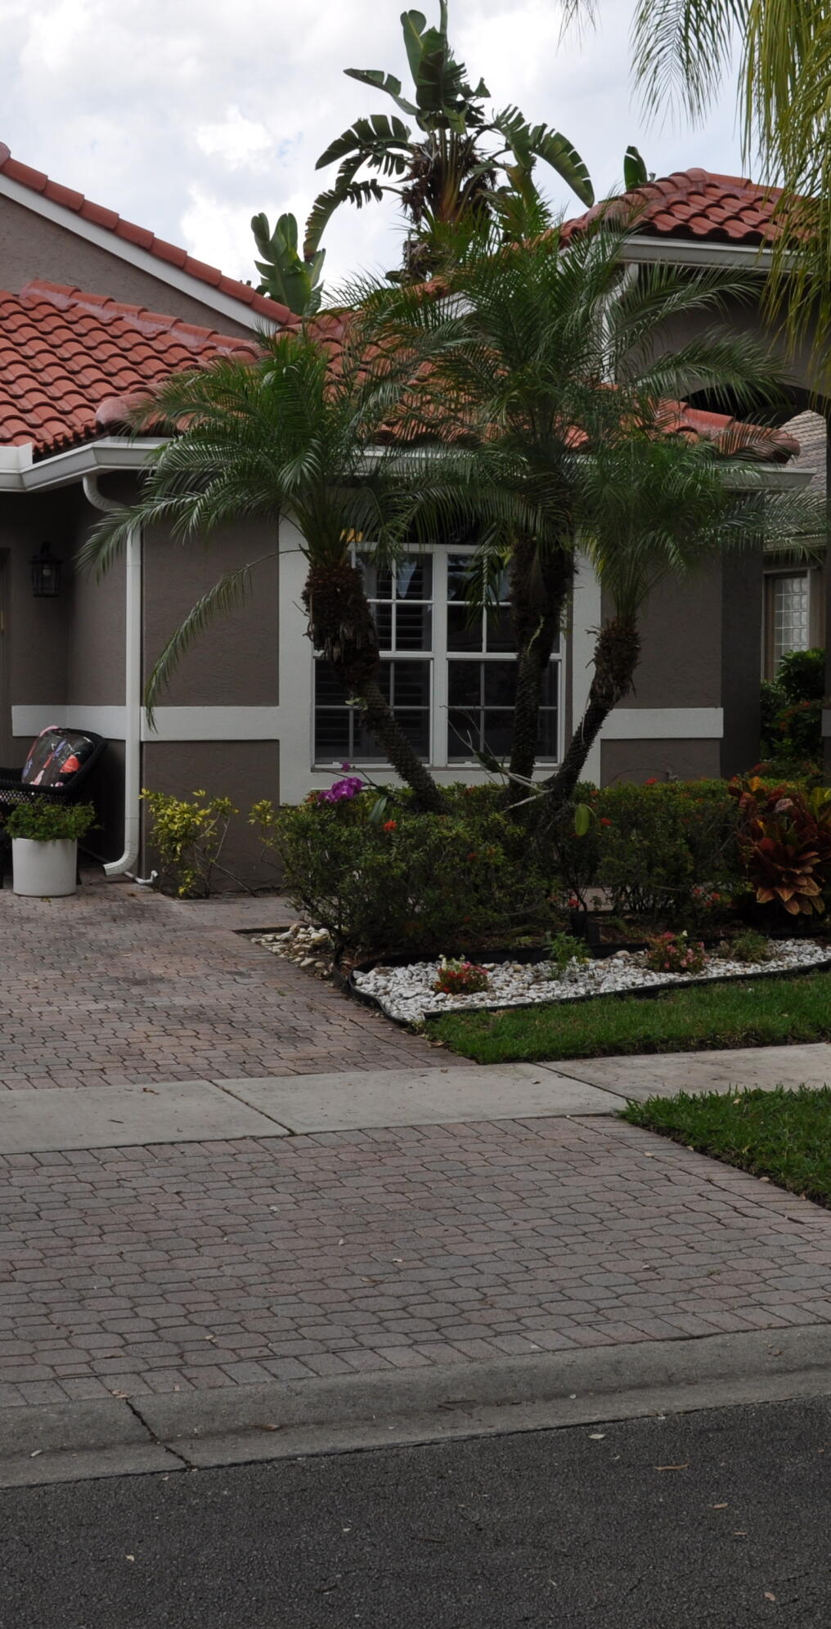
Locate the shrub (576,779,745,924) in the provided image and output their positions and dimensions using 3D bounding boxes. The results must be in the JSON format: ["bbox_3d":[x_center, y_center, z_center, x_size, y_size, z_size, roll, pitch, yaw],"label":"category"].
[{"bbox_3d":[1.493,0.208,13.620,0.950,0.860,0.900,-1,2,-19],"label":"shrub"}]

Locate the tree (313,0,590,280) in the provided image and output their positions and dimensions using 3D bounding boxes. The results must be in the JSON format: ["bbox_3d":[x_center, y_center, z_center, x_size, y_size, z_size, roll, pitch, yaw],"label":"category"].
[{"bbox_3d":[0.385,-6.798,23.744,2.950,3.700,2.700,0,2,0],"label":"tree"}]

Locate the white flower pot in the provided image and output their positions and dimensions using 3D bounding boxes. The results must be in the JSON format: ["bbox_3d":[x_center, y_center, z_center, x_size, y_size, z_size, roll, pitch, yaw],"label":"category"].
[{"bbox_3d":[-2.329,0.322,14.145,0.405,0.360,0.405,-1,2,-19],"label":"white flower pot"}]

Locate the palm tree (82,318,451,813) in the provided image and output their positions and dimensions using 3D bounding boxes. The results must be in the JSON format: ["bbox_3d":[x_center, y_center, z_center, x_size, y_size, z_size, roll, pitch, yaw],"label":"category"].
[{"bbox_3d":[-0.809,-1.165,13.063,2.150,3.470,2.100,-1,2,-19],"label":"palm tree"}]

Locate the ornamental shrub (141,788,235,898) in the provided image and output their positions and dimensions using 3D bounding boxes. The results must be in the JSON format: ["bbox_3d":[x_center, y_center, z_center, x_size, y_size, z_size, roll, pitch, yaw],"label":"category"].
[{"bbox_3d":[-1.449,0.165,14.268,0.570,0.685,0.480,-1,2,-19],"label":"ornamental shrub"}]

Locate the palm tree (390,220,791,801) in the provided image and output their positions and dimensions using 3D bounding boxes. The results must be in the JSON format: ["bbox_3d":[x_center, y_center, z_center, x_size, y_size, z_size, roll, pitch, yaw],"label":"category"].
[{"bbox_3d":[1.046,-1.470,13.251,2.300,4.105,2.200,0,2,0],"label":"palm tree"}]

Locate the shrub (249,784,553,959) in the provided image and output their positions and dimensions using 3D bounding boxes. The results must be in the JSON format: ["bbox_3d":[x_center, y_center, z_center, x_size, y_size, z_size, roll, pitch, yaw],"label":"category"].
[{"bbox_3d":[-0.054,0.280,12.772,1.580,0.855,1.100,-1,2,-19],"label":"shrub"}]

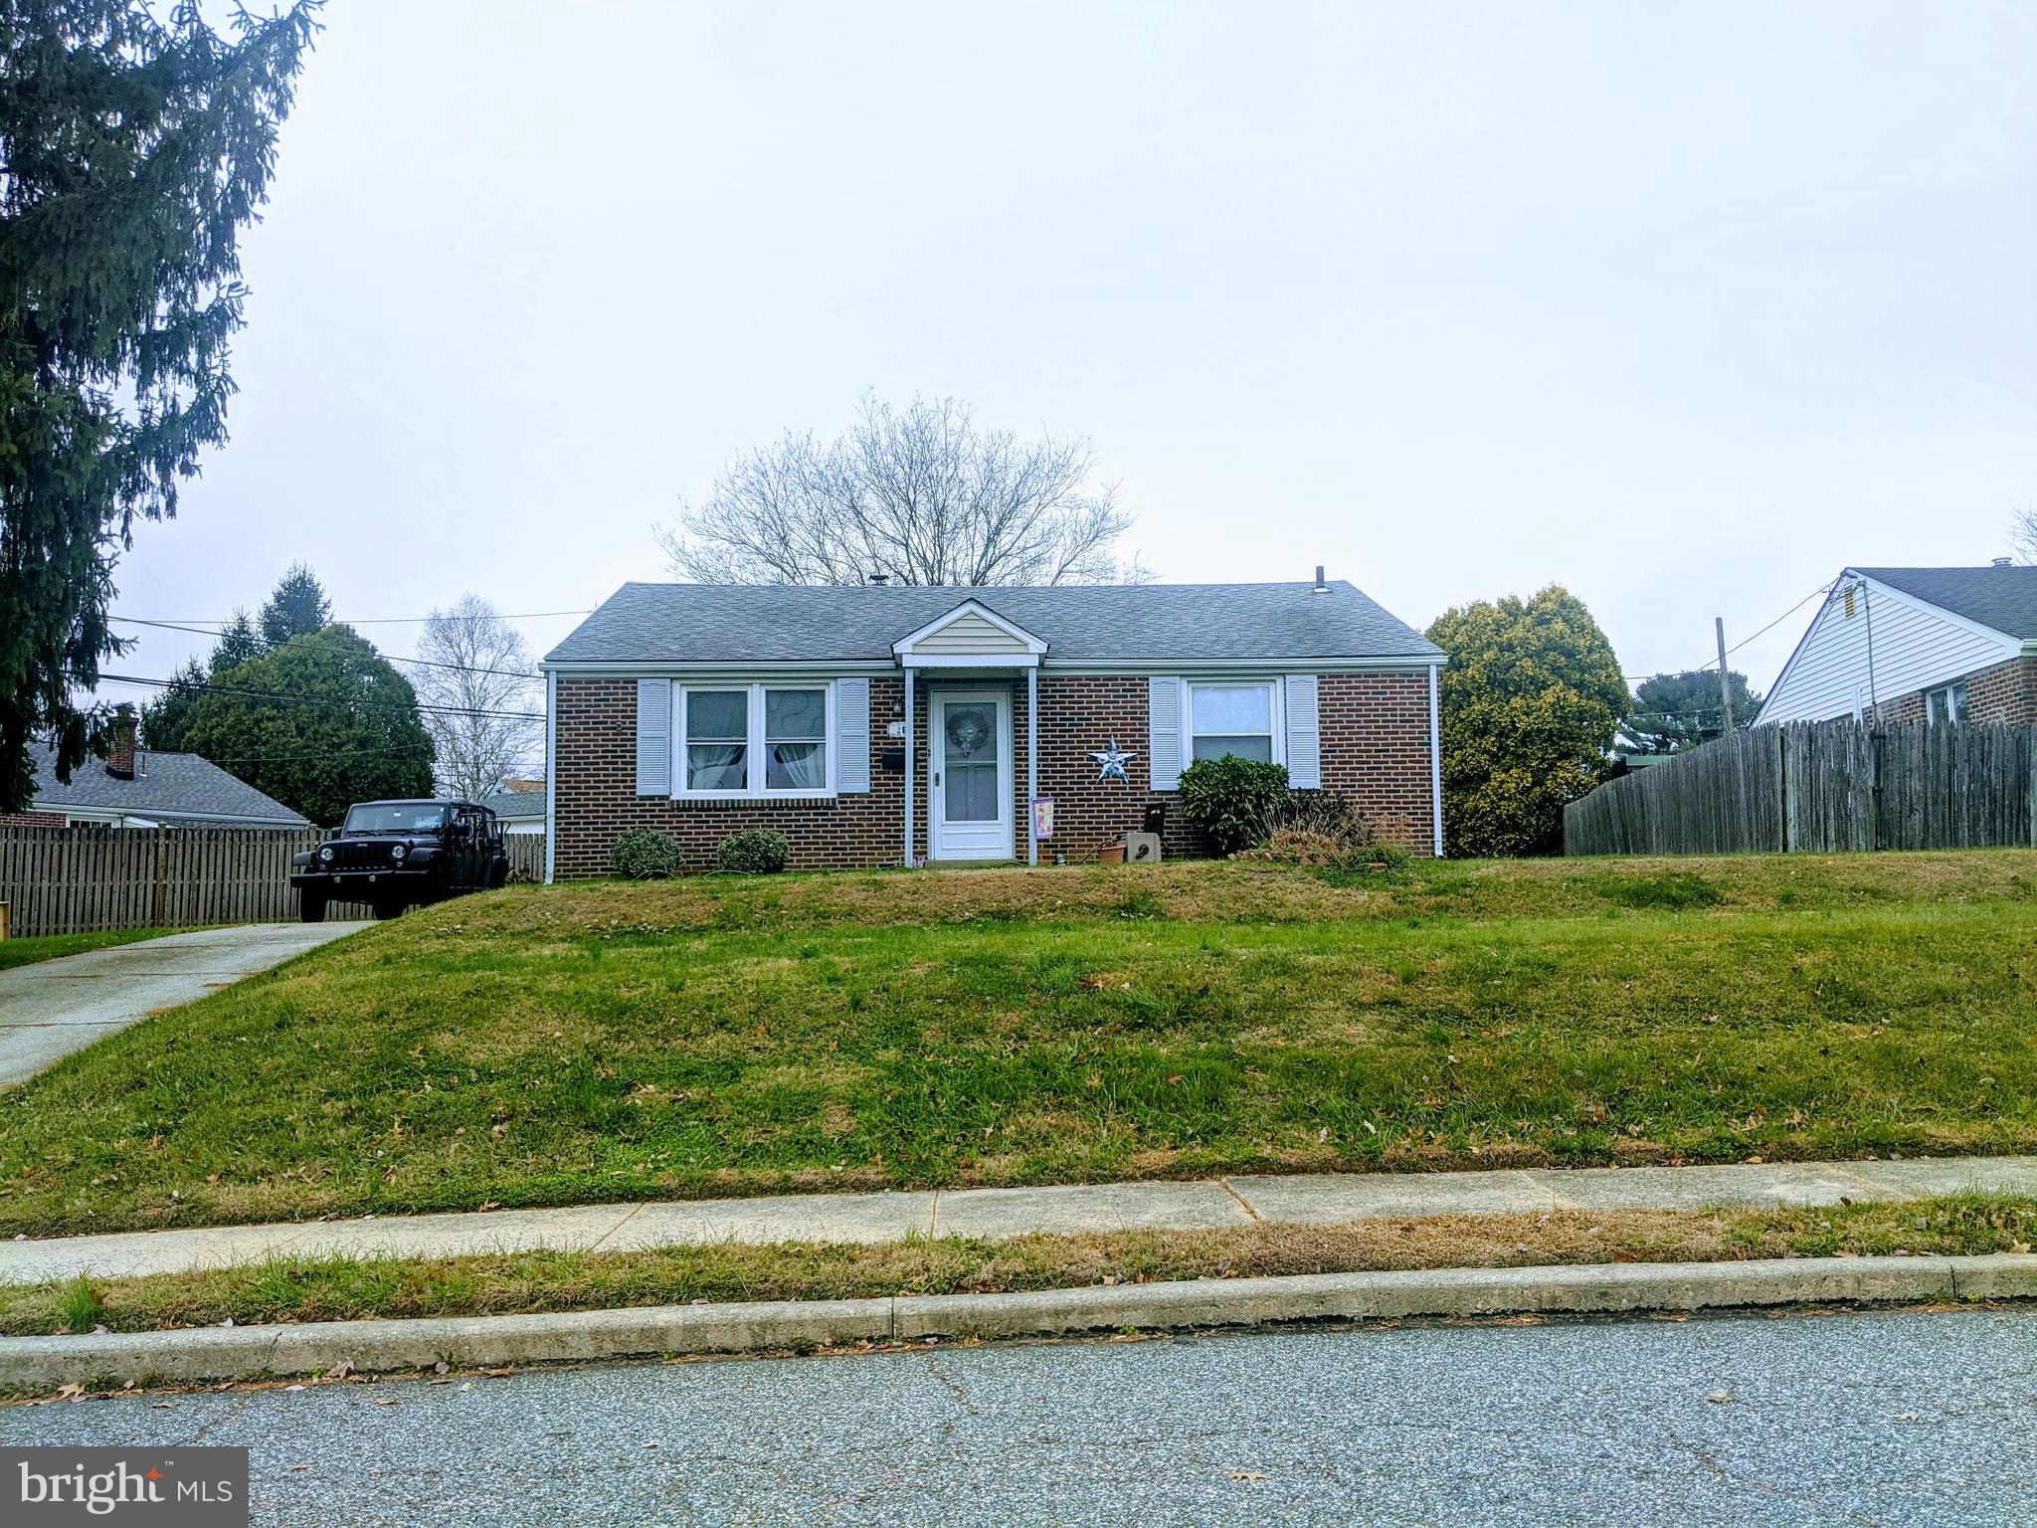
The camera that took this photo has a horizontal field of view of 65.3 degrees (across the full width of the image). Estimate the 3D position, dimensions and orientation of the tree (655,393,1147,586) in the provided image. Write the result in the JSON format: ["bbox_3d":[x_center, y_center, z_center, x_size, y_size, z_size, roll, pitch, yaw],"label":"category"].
[{"bbox_3d":[-2.578,-2.927,36.512,11.300,11.496,11.300,-1,-5,0],"label":"tree"}]

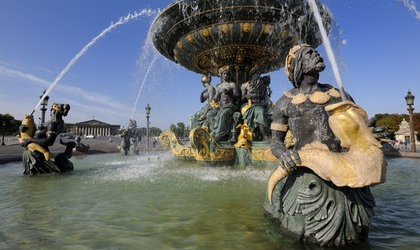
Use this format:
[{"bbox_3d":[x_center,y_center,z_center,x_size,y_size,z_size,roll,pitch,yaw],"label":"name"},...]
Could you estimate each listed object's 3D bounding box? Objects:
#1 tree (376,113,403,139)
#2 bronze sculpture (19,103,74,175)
[{"bbox_3d":[92.683,1.246,115.487,11.000,14.000,11.000,-2,-4,39],"label":"tree"},{"bbox_3d":[-5.083,0.379,7.005,1.450,2.250,1.050,1,-3,-25],"label":"bronze sculpture"}]

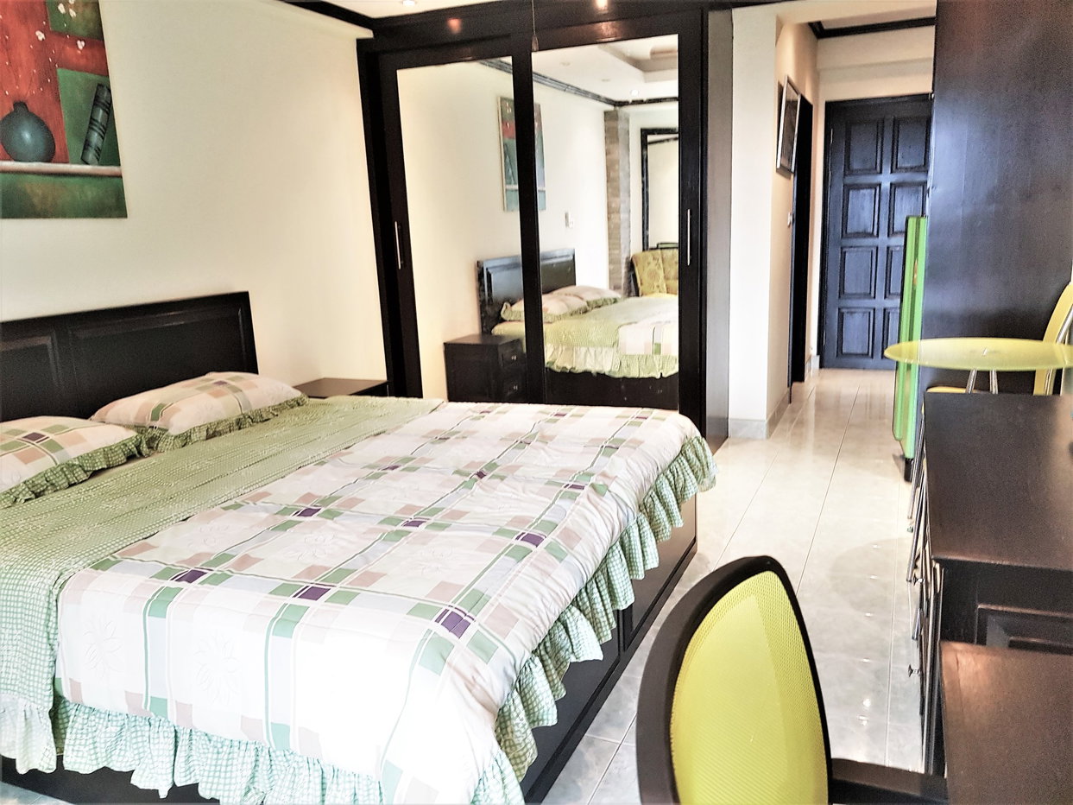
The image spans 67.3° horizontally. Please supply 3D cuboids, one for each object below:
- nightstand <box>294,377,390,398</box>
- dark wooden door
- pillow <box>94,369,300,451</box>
[{"bbox_3d":[-1.035,0.155,4.096,0.423,0.467,0.448,3,13,24],"label":"nightstand"},{"bbox_3d":[2.669,-1.267,6.231,0.829,2.057,0.073,3,13,24],"label":"dark wooden door"},{"bbox_3d":[-1.306,-0.002,3.135,0.508,0.154,0.786,3,13,24],"label":"pillow"}]

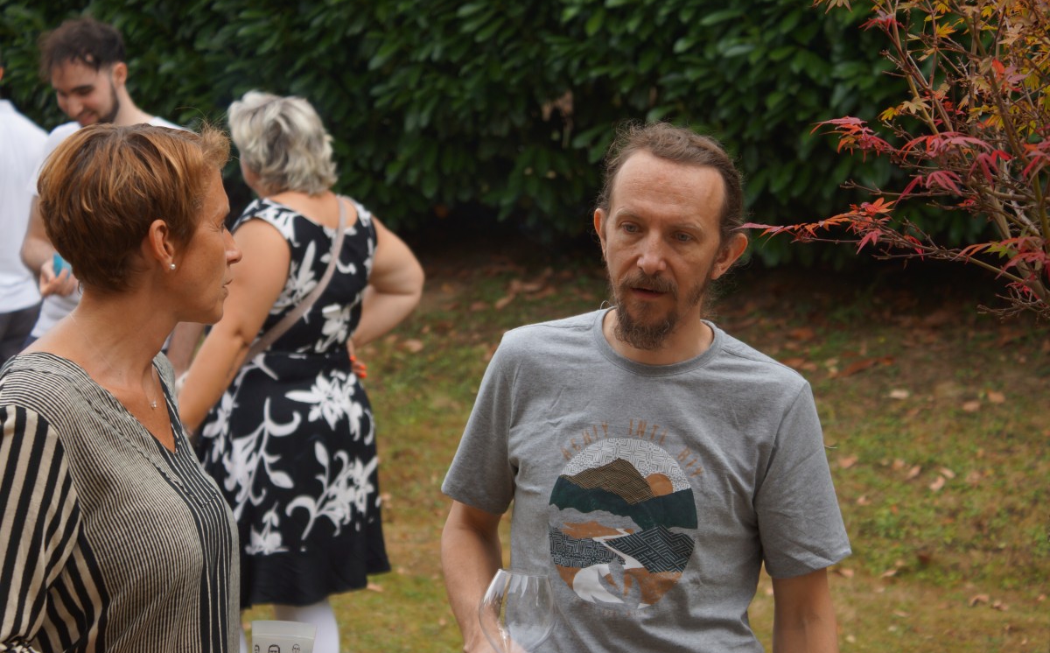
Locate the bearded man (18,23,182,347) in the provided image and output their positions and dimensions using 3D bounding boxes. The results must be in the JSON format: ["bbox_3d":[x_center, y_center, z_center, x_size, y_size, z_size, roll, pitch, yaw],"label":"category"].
[{"bbox_3d":[-1.103,0.060,5.850,0.530,1.760,0.400,1,5,13],"label":"bearded man"}]

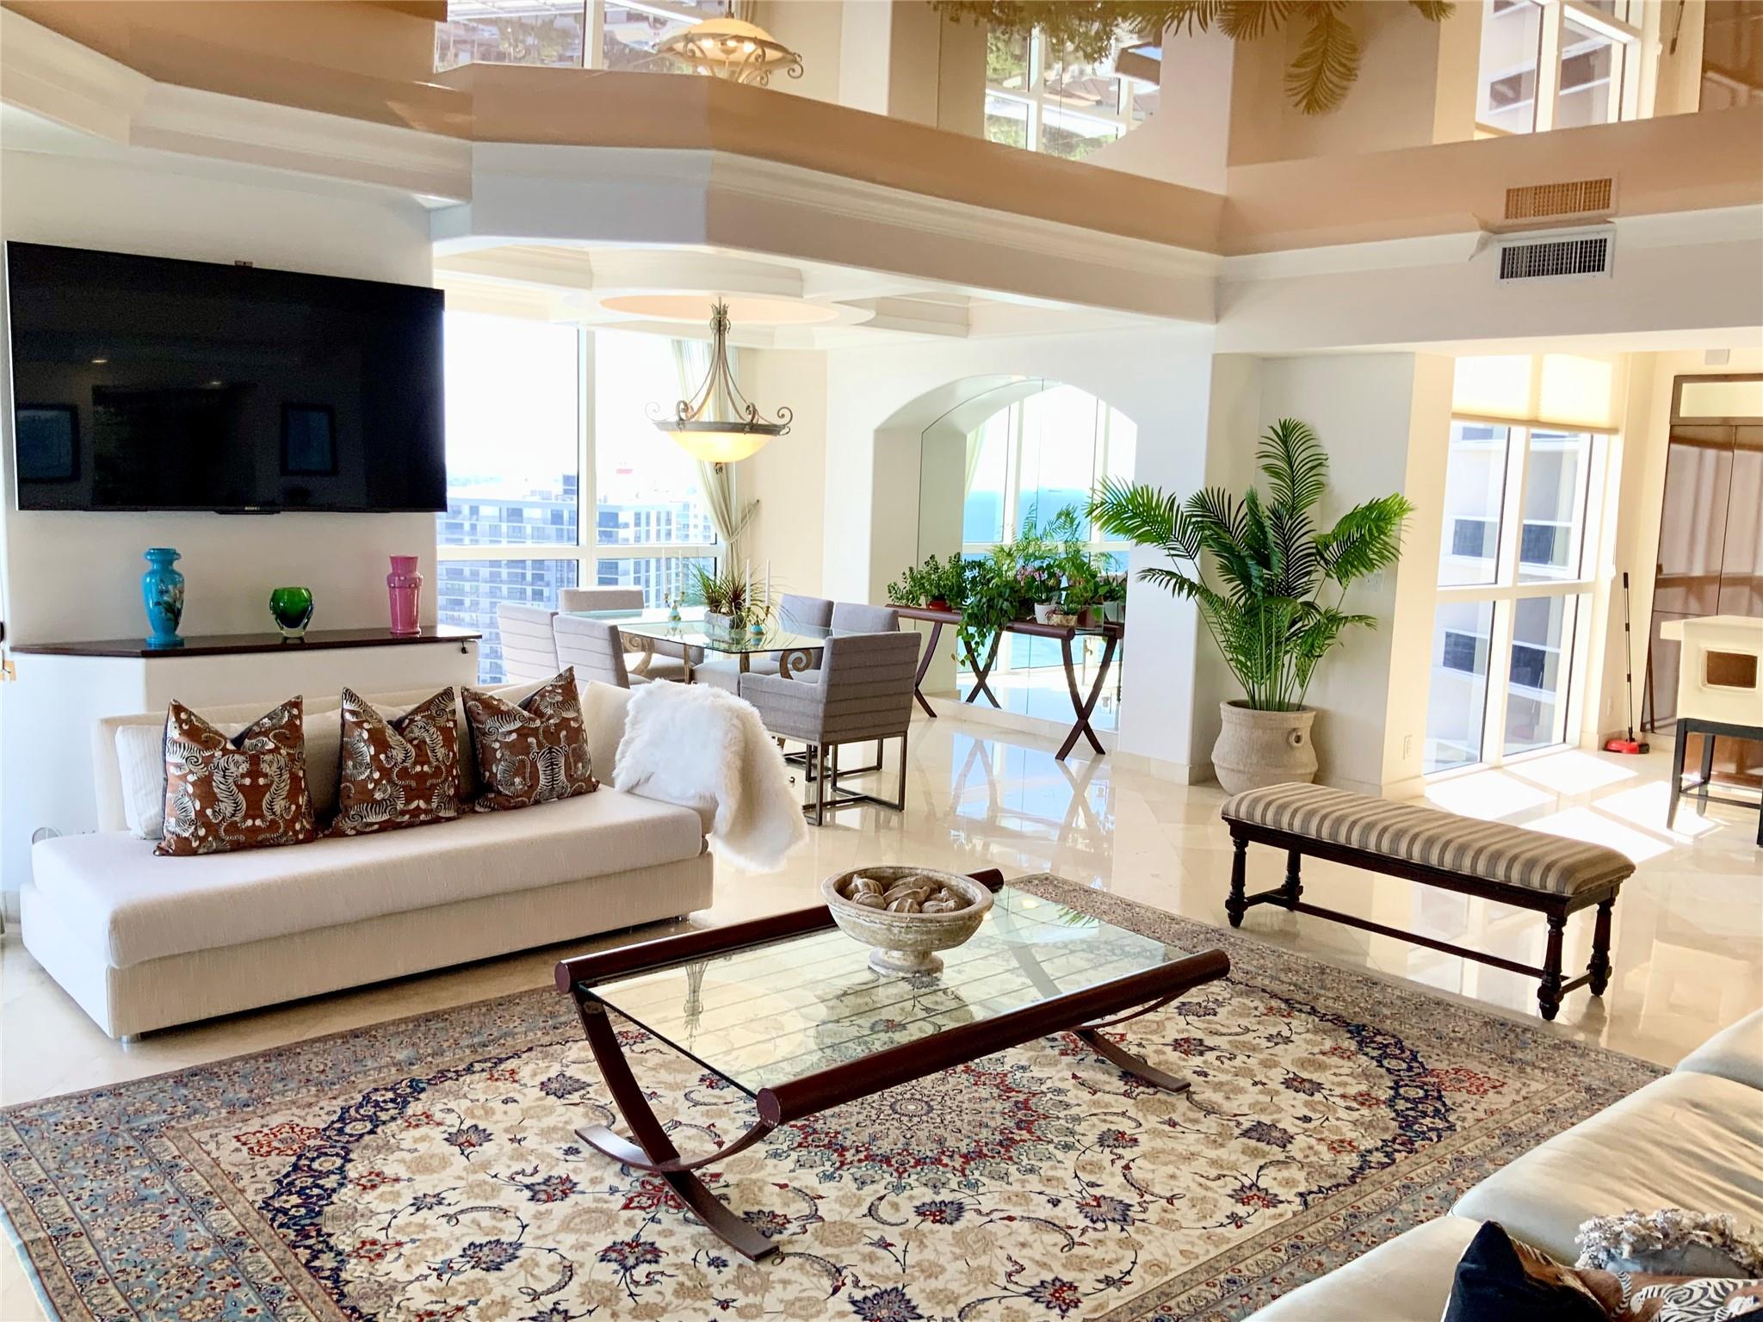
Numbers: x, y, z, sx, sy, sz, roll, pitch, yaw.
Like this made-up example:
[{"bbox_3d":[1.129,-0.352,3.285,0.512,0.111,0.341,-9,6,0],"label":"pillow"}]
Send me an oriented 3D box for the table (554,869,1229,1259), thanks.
[{"bbox_3d":[0.050,0.923,3.661,1.468,0.394,0.942,-4,9,-40],"label":"table"}]

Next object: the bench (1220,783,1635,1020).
[{"bbox_3d":[1.759,0.745,4.902,0.449,0.500,1.193,-5,10,-43],"label":"bench"}]

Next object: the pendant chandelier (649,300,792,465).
[{"bbox_3d":[-0.791,-1.362,7.273,0.694,0.816,0.694,2,7,0],"label":"pendant chandelier"}]

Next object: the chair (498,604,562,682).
[{"bbox_3d":[-1.568,0.144,7.526,0.663,0.836,0.520,-5,10,-43],"label":"chair"}]

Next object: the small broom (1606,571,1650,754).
[{"bbox_3d":[4.695,0.015,9.324,0.298,1.130,0.267,5,8,27],"label":"small broom"}]

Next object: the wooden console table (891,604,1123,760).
[{"bbox_3d":[0.689,0.089,9.089,0.416,0.777,1.649,-4,9,-40],"label":"wooden console table"}]

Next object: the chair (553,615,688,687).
[{"bbox_3d":[-1.162,0.215,7.052,0.663,0.836,0.530,-5,10,-43],"label":"chair"}]

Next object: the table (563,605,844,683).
[{"bbox_3d":[-0.902,0.194,7.929,0.989,0.750,1.962,-4,9,-40],"label":"table"}]

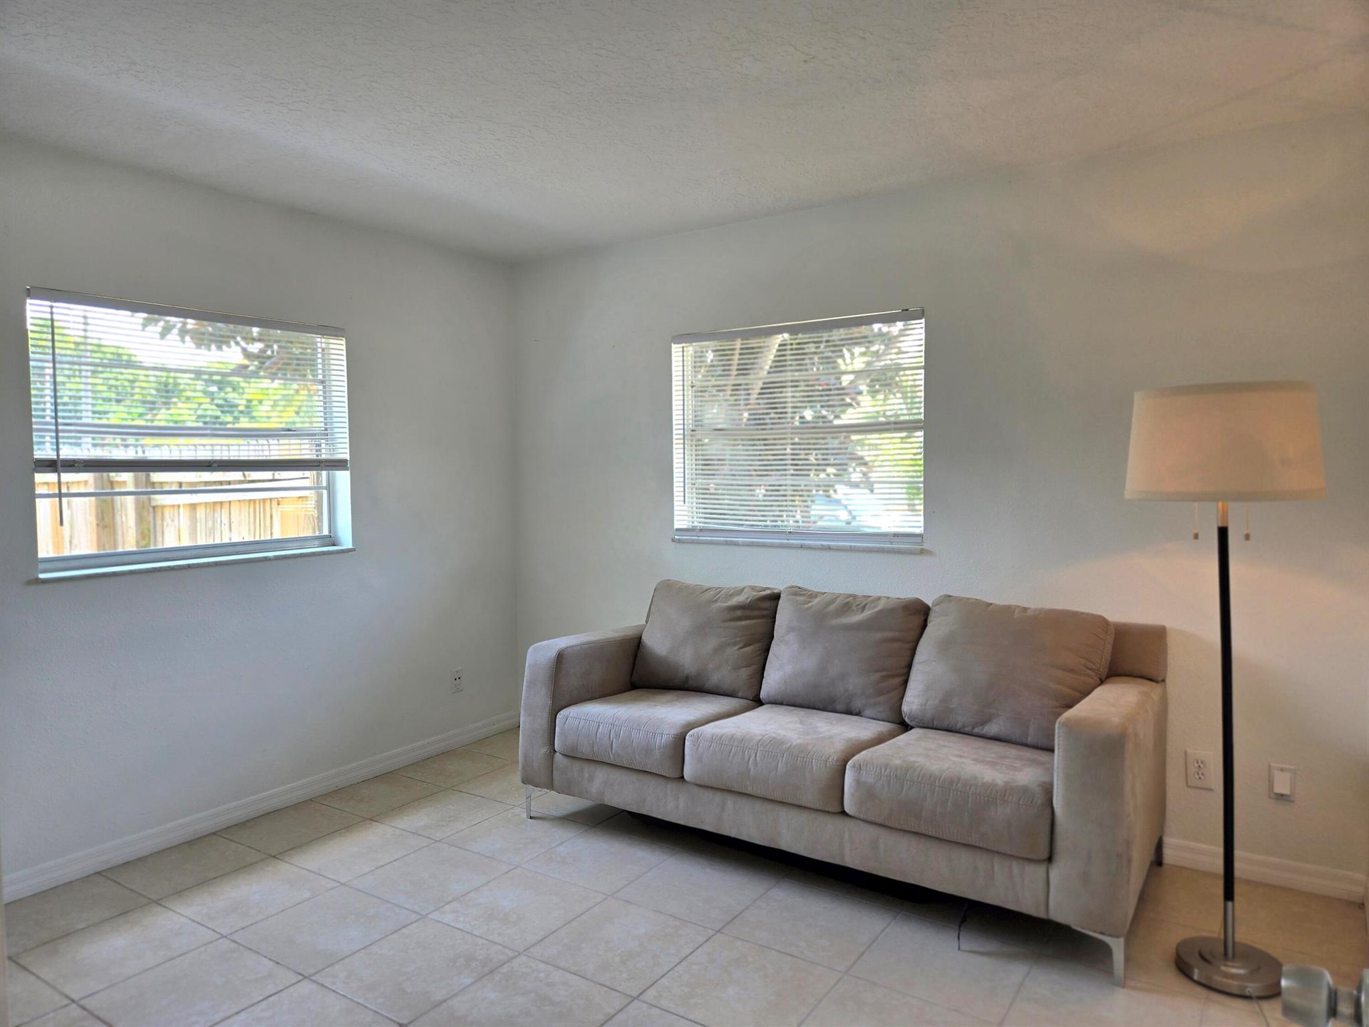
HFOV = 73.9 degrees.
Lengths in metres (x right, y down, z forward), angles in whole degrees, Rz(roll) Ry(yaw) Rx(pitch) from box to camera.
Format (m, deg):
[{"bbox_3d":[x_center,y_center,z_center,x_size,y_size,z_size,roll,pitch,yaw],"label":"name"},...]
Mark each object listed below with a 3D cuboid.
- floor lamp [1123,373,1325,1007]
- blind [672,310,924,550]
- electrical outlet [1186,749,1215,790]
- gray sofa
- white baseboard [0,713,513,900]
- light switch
[{"bbox_3d":[1.457,0.455,2.444,0.458,1.590,0.458,0,3,34],"label":"floor lamp"},{"bbox_3d":[0.454,-0.348,3.907,1.195,0.925,0.045,1,4,34],"label":"blind"},{"bbox_3d":[1.752,0.872,3.088,0.077,0.126,0.008,1,4,34],"label":"electrical outlet"},{"bbox_3d":[0.487,0.760,3.354,2.201,0.905,0.912,1,4,34],"label":"gray sofa"},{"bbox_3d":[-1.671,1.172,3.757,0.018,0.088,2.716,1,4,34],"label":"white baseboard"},{"bbox_3d":[1.943,0.873,2.958,0.069,0.113,0.010,1,4,34],"label":"light switch"}]

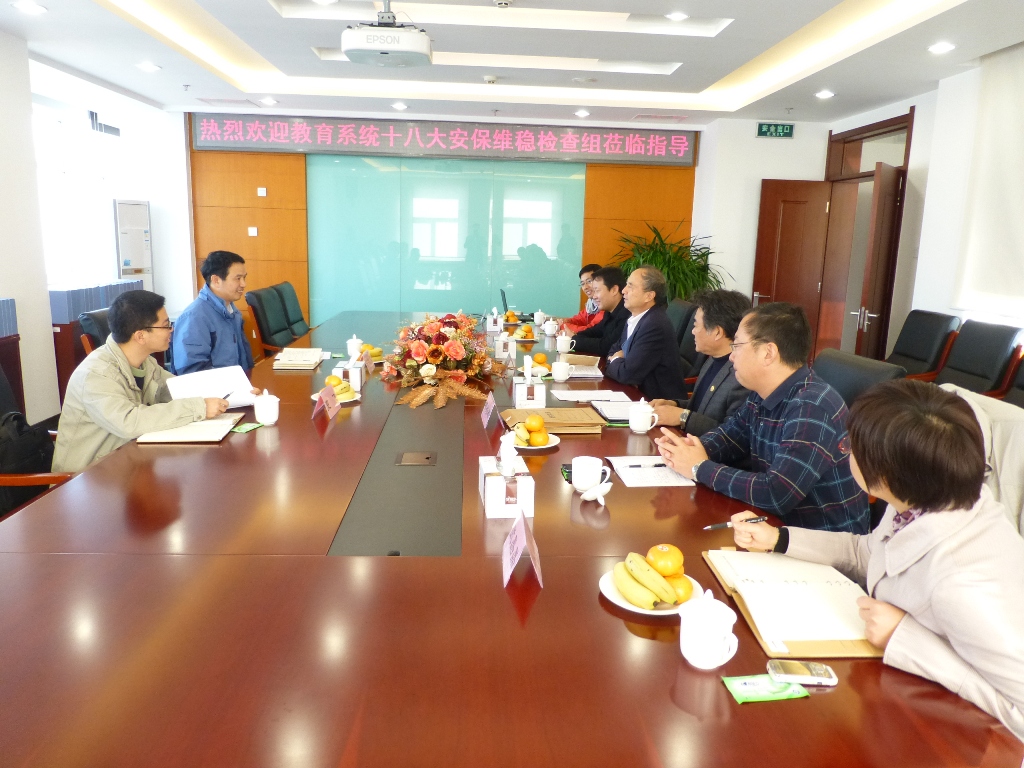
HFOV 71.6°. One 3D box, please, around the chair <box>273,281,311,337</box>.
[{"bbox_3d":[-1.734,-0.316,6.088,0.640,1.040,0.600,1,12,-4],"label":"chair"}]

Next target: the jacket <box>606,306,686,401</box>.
[{"bbox_3d":[0.726,-0.094,3.843,0.495,0.653,0.495,0,12,-9],"label":"jacket"}]

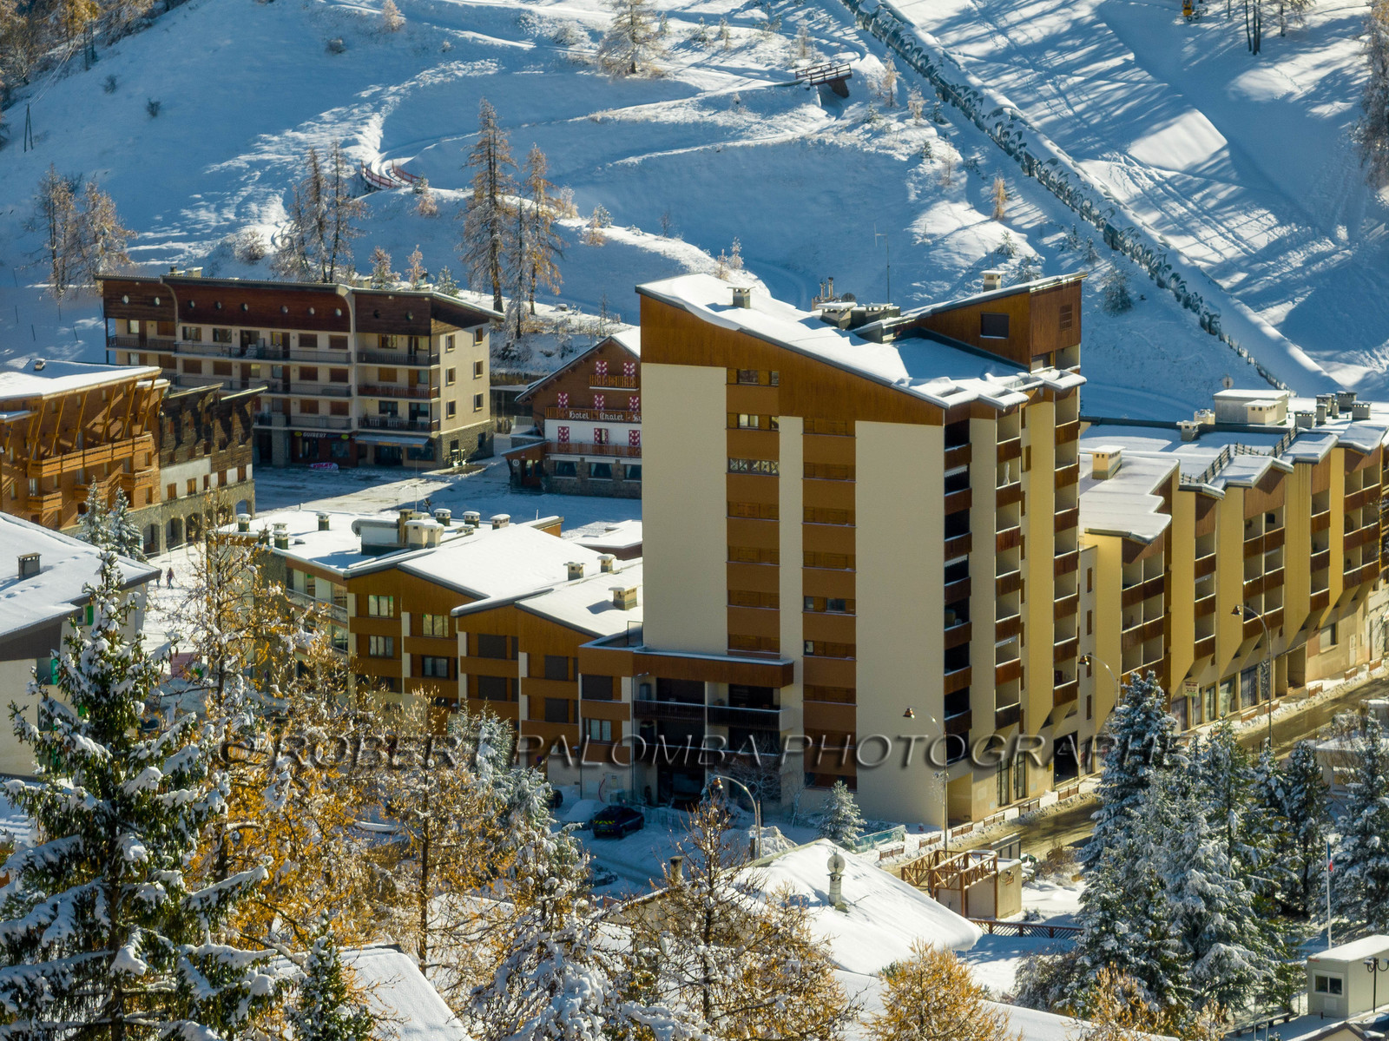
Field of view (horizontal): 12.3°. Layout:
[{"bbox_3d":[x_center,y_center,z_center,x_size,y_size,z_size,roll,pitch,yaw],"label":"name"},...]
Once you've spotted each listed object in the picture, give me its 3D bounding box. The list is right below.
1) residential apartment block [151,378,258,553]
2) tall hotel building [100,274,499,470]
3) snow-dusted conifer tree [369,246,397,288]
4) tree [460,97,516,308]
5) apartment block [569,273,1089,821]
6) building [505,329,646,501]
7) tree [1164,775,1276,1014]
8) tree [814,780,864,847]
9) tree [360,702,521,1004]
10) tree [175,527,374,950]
[{"bbox_3d":[-42.251,-4.714,502.212,12.000,12.400,15.500,4,9,26],"label":"residential apartment block"},{"bbox_3d":[-33.517,-13.229,546.635,32.500,15.000,12.300,4,9,25],"label":"tall hotel building"},{"bbox_3d":[-27.489,-22.269,570.000,2.500,4.000,2.500,0,8,0],"label":"snow-dusted conifer tree"},{"bbox_3d":[-17.896,-27.387,562.000,4.800,18.700,4.800,0,8,0],"label":"tree"},{"bbox_3d":[8.377,1.410,395.446,25.400,31.800,18.000,4,9,27],"label":"apartment block"},{"bbox_3d":[-3.803,-9.059,514.322,17.200,13.000,14.000,3,9,25],"label":"building"},{"bbox_3d":[26.216,18.559,322.000,5.500,11.600,5.500,0,8,0],"label":"tree"},{"bbox_3d":[8.569,17.299,382.000,2.800,3.800,2.800,0,8,0],"label":"tree"},{"bbox_3d":[-12.913,16.504,318.872,7.600,15.450,7.600,0,8,0],"label":"tree"},{"bbox_3d":[-19.878,10.665,301.485,8.800,20.750,8.800,0,8,0],"label":"tree"}]

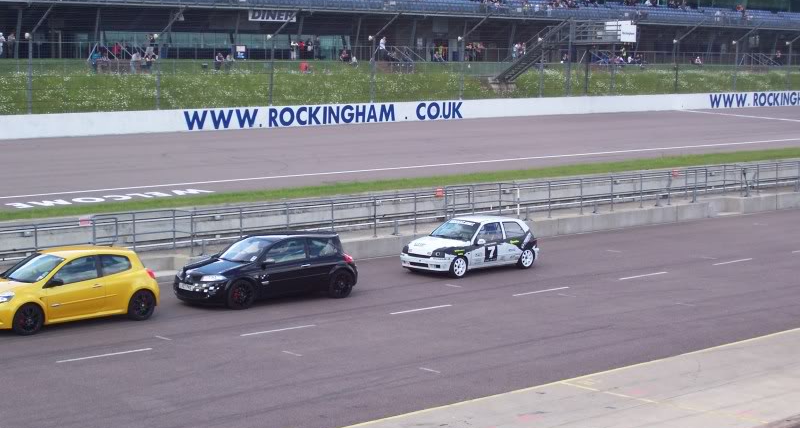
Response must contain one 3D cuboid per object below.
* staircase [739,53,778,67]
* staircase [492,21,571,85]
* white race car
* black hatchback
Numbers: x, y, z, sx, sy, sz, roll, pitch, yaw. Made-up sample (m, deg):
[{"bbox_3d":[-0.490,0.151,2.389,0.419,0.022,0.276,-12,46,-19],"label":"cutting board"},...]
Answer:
[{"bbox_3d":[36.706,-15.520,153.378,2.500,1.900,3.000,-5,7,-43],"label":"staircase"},{"bbox_3d":[9.933,-12.272,115.222,1.600,4.600,6.400,-5,7,-43],"label":"staircase"},{"bbox_3d":[1.765,0.775,38.300,3.710,1.370,1.640,-5,7,-43],"label":"white race car"},{"bbox_3d":[-2.915,1.175,33.350,4.220,1.440,1.780,-4,7,-40],"label":"black hatchback"}]

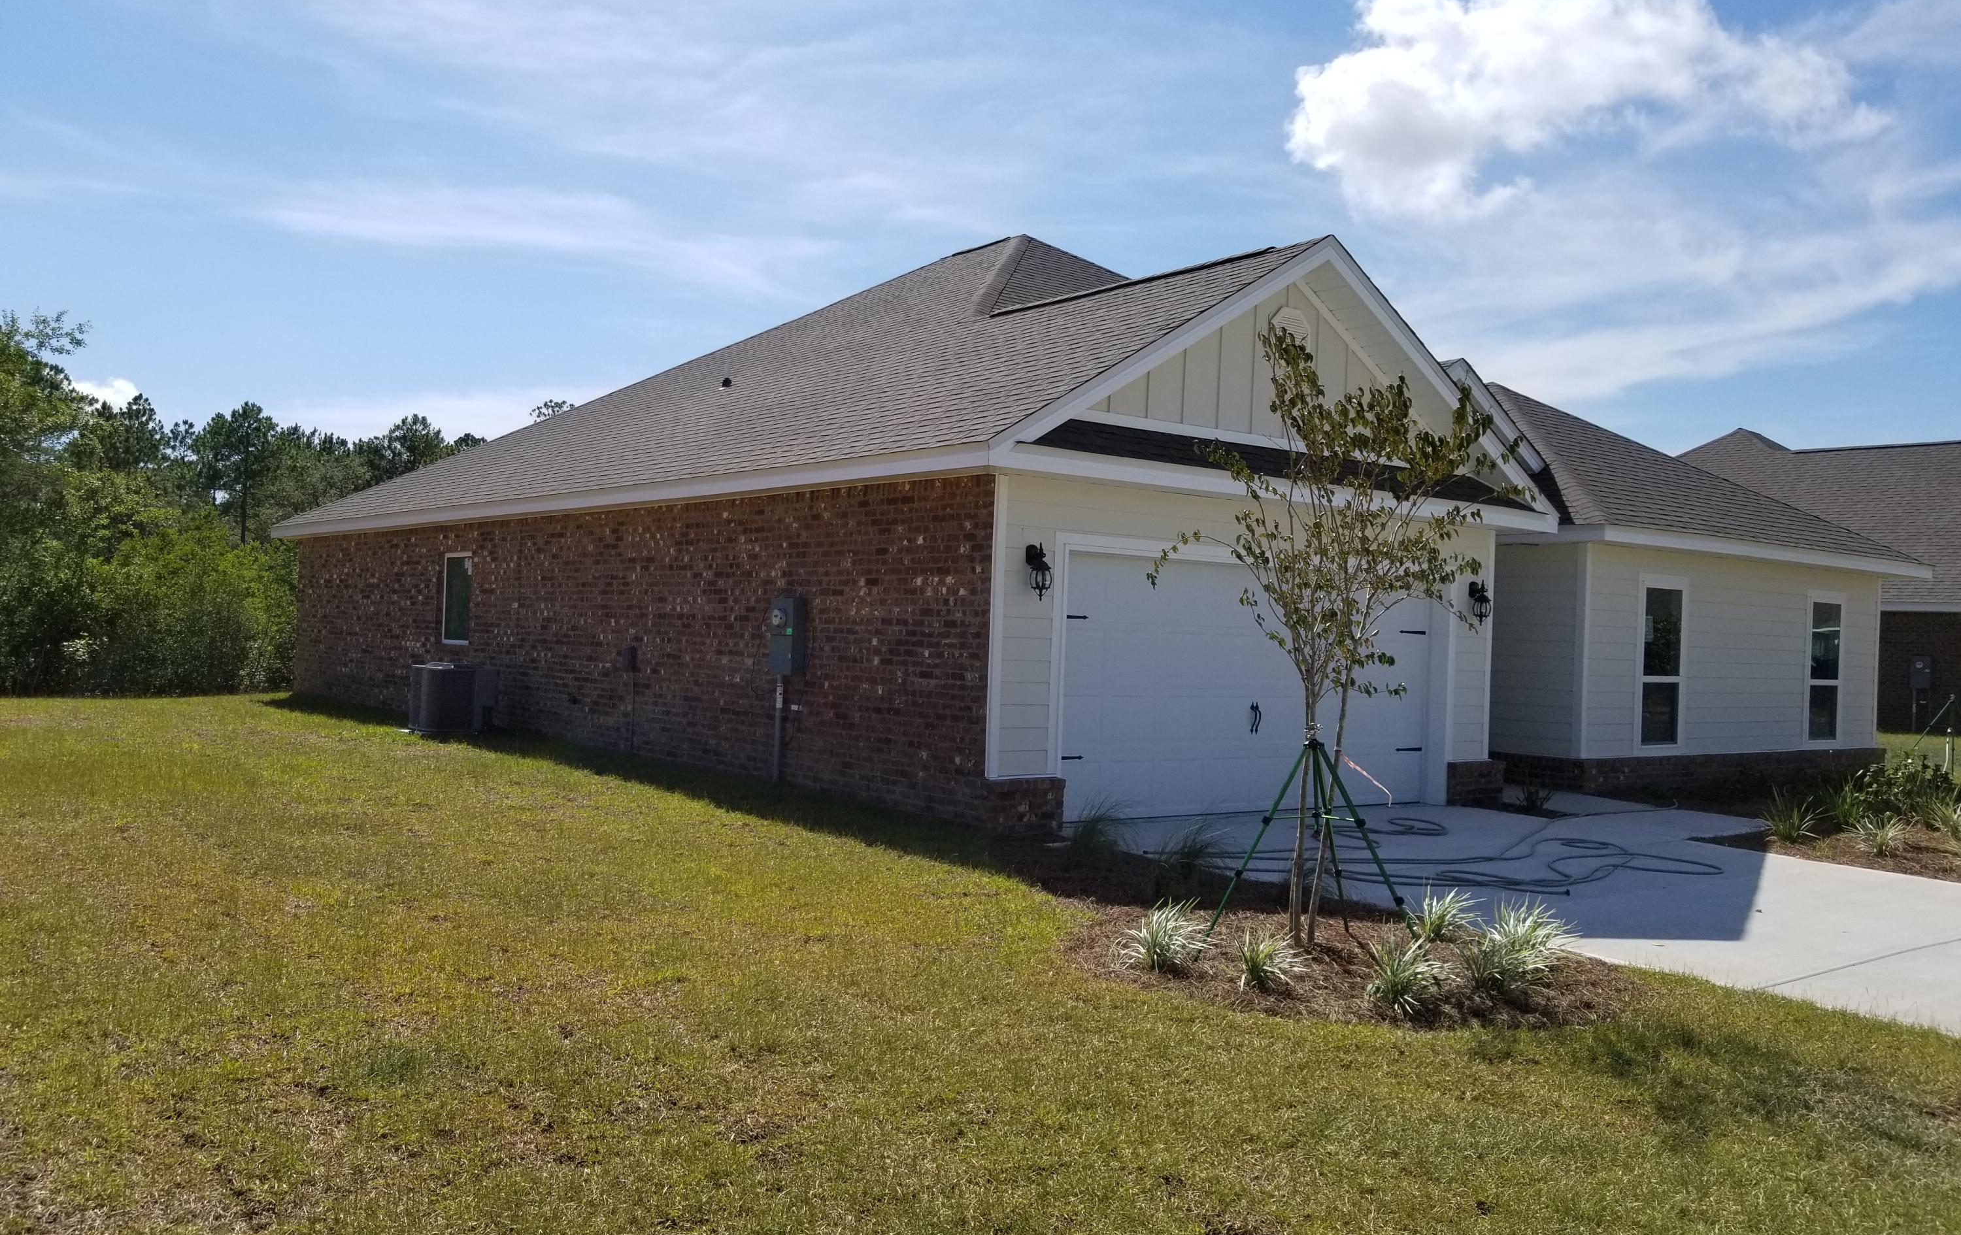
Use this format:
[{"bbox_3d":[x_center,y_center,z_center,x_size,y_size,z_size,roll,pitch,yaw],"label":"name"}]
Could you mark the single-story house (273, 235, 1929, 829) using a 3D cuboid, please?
[{"bbox_3d":[0.420,-1.730,22.000,15.600,7.100,18.300,3,-1,-39],"label":"single-story house"}]

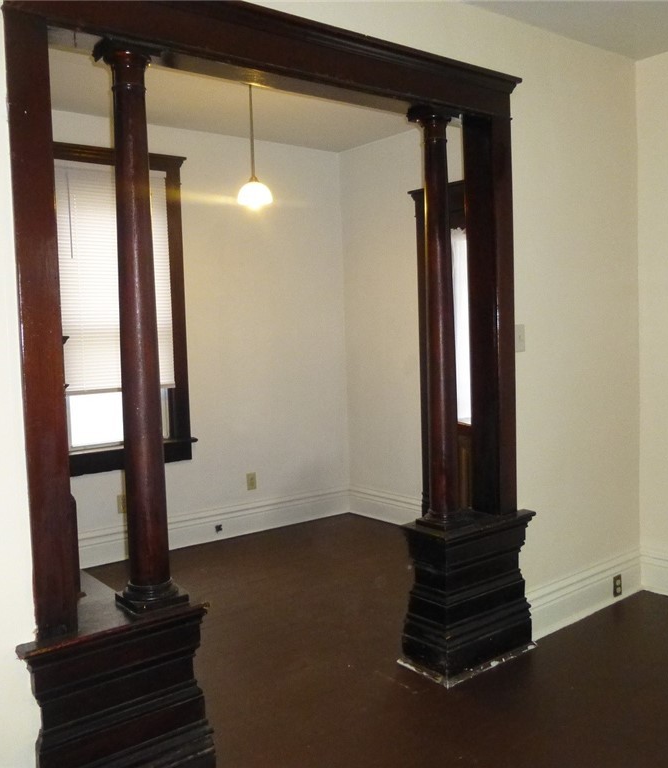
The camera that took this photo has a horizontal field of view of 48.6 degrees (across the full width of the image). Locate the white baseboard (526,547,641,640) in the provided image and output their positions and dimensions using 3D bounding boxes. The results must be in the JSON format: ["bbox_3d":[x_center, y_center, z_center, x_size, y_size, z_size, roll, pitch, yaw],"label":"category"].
[{"bbox_3d":[1.210,1.002,3.567,1.018,0.226,0.026,-5,5,-38],"label":"white baseboard"}]

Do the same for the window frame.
[{"bbox_3d":[-1.321,-0.445,4.522,0.990,1.946,0.111,-5,5,-38],"label":"window frame"}]

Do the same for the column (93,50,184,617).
[{"bbox_3d":[-0.559,-0.148,2.163,0.177,1.616,0.173,-5,5,-38],"label":"column"}]

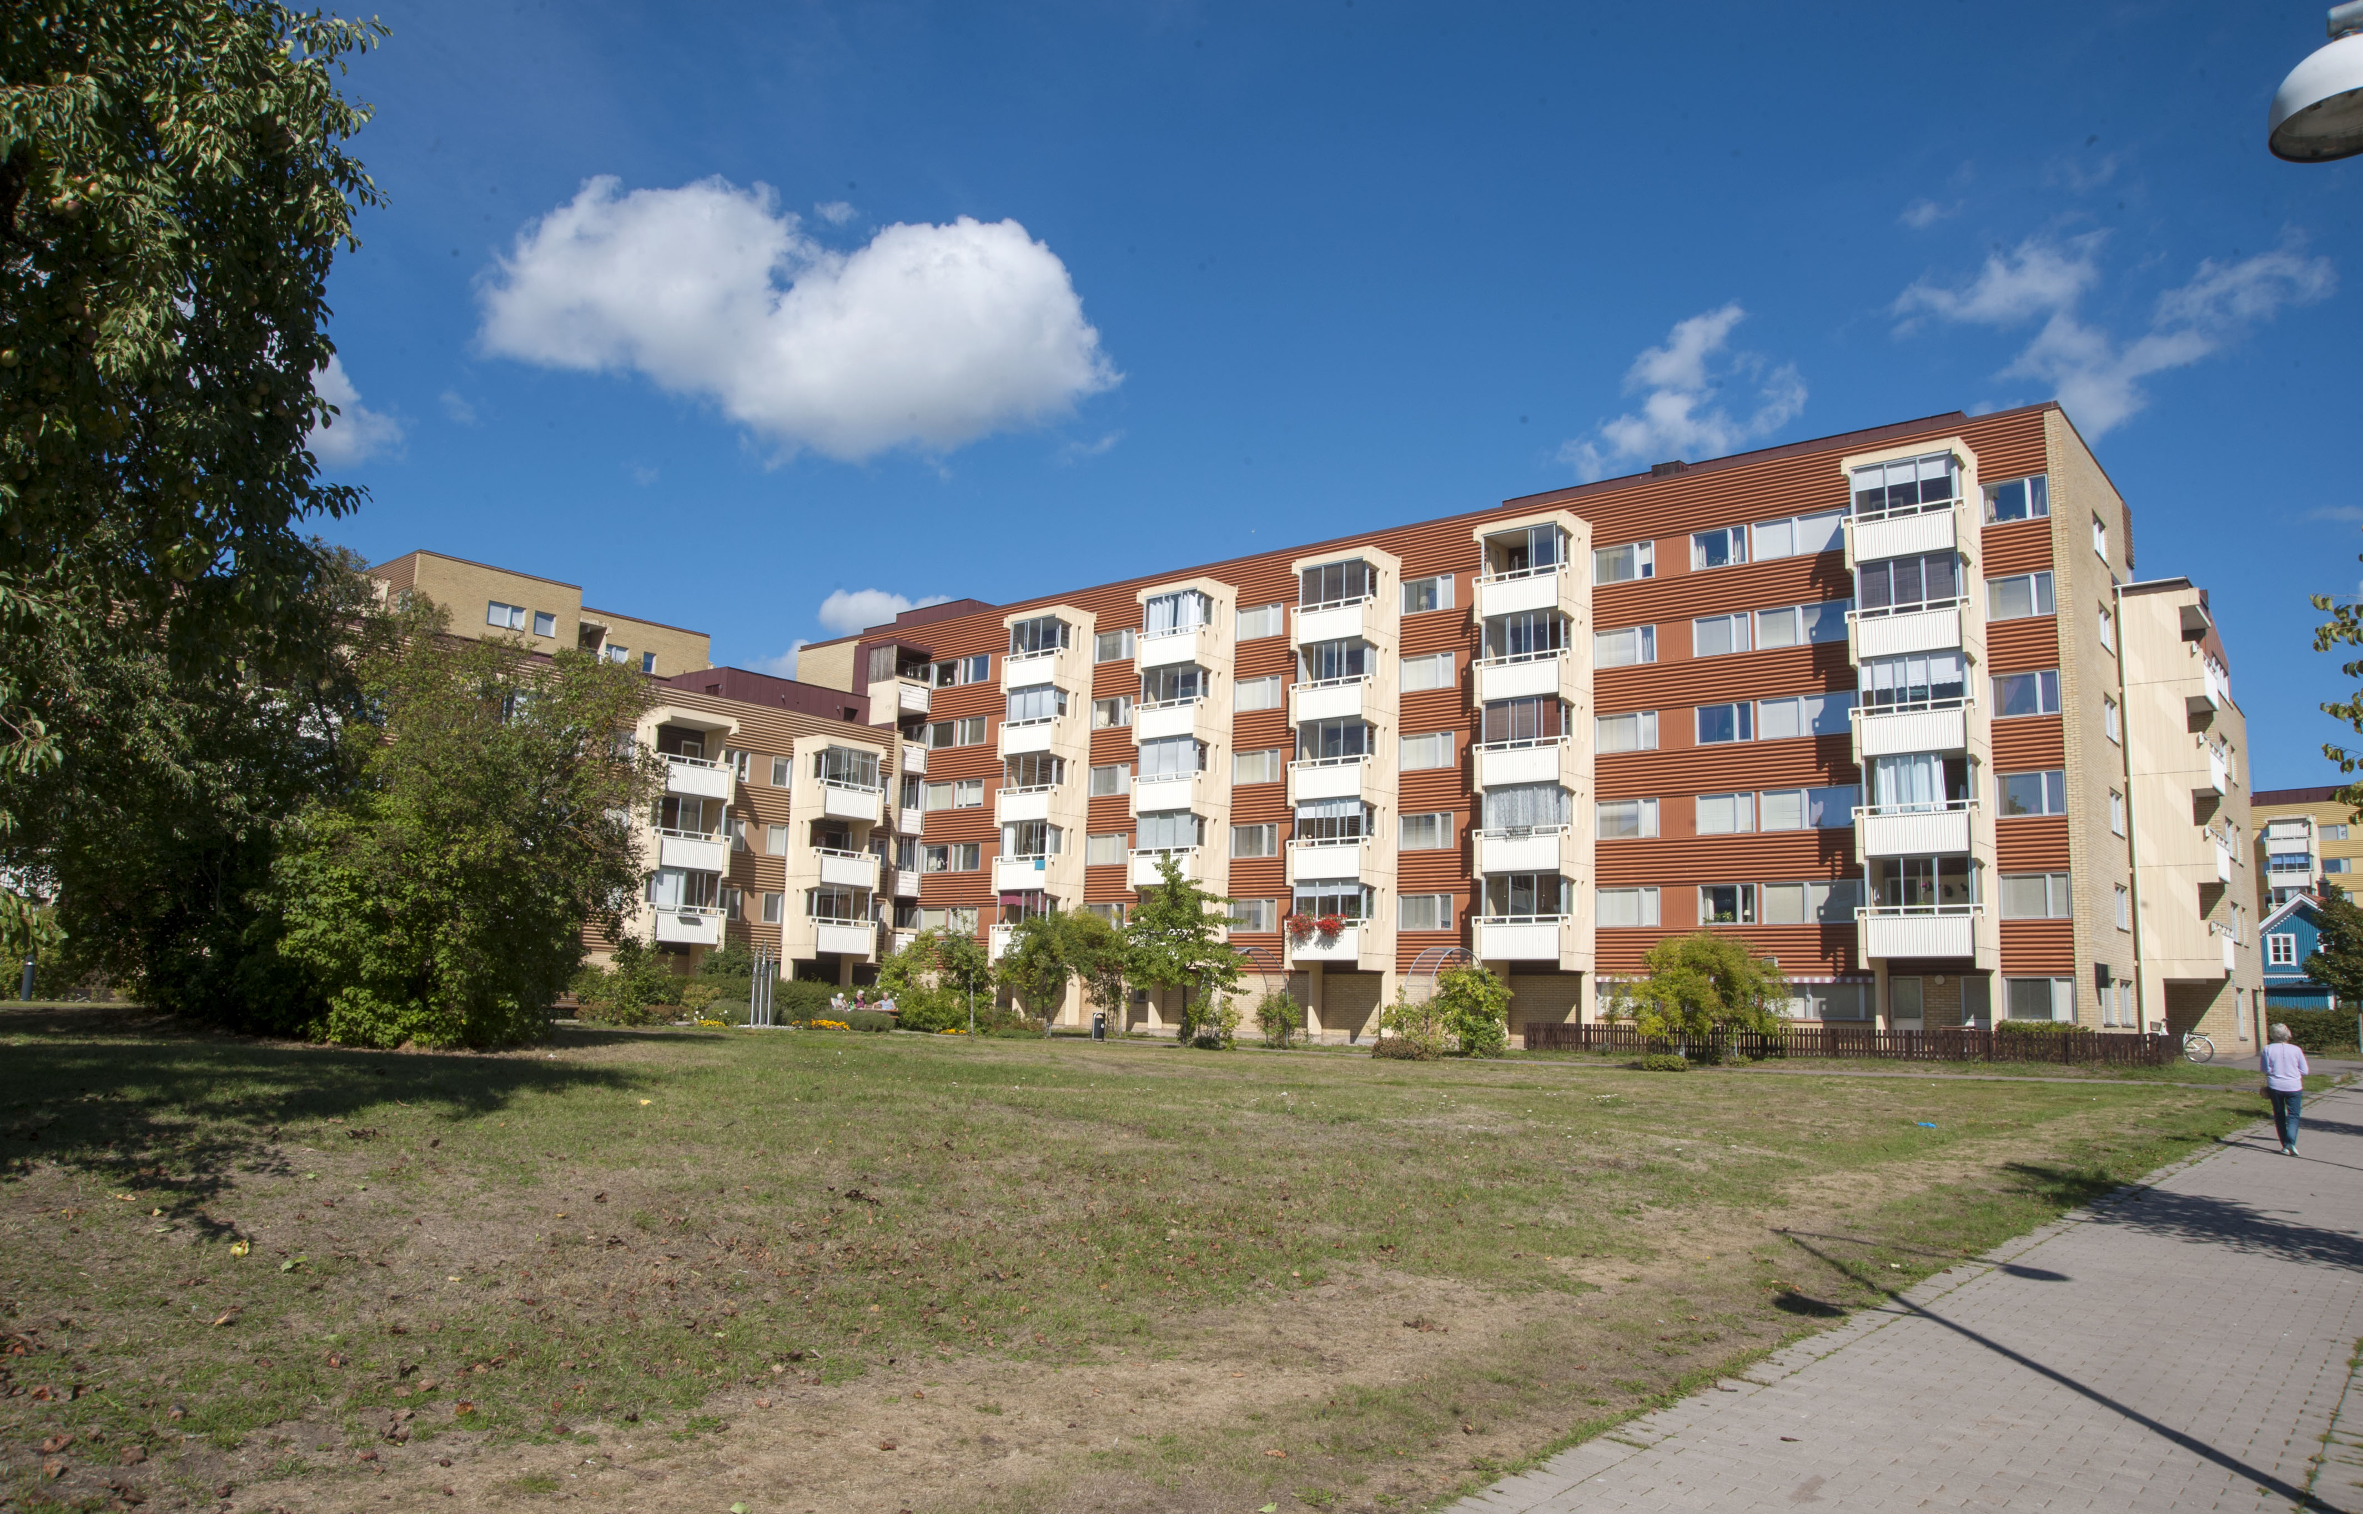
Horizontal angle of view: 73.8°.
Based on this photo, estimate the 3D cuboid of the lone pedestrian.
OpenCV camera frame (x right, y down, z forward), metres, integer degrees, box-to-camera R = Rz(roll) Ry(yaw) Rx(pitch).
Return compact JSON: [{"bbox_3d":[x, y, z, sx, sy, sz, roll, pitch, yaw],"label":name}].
[{"bbox_3d":[13.832,4.158,19.677,0.550,1.640,0.380,-5,-11,38],"label":"lone pedestrian"}]

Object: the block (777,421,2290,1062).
[{"bbox_3d":[7.509,2.134,64.207,57.000,18.100,17.800,-6,-12,39],"label":"block"}]

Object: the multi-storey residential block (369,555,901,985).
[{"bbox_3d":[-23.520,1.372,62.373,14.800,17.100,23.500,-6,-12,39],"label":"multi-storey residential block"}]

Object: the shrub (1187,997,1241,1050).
[{"bbox_3d":[0.937,7.933,47.000,1.500,1.600,1.400,-6,-12,39],"label":"shrub"}]

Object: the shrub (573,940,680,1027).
[{"bbox_3d":[-17.618,7.209,50.000,2.600,2.650,3.000,-6,-12,39],"label":"shrub"}]

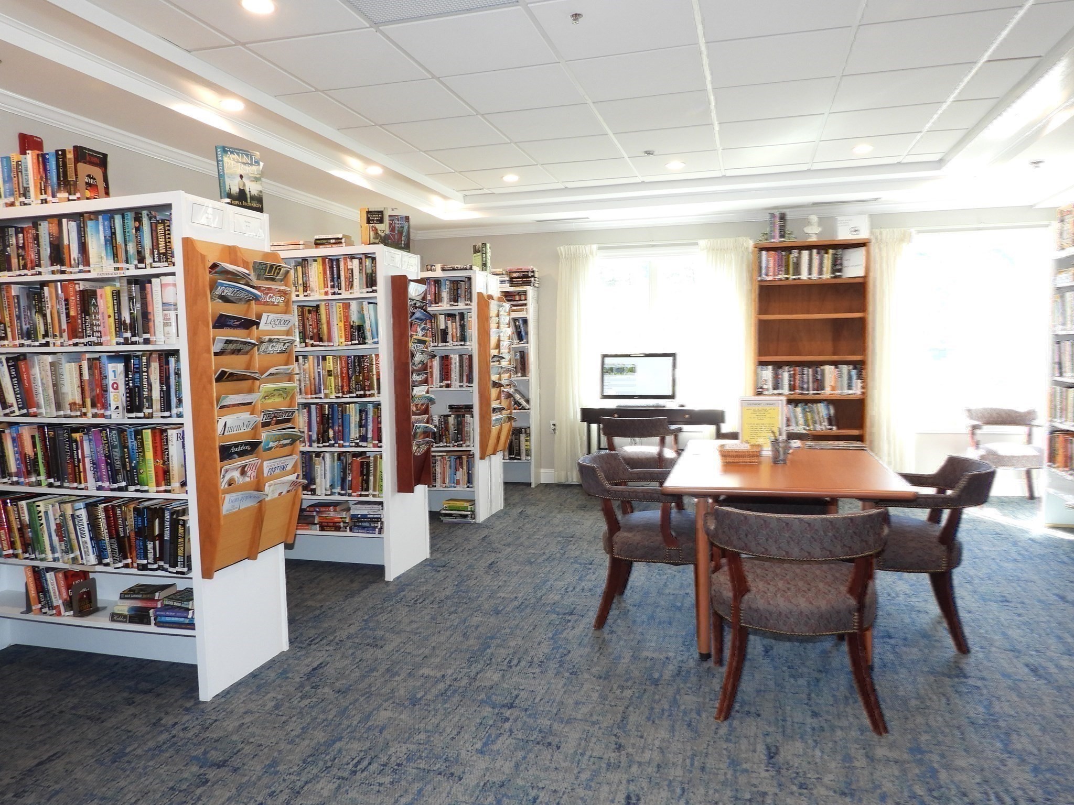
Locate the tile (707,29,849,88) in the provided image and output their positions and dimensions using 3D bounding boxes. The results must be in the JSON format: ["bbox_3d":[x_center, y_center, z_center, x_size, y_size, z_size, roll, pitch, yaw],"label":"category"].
[{"bbox_3d":[1.073,-1.550,3.360,0.597,0.020,0.597,0,5,16],"label":"tile"}]

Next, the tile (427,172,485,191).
[{"bbox_3d":[-0.621,-1.718,5.774,0.260,0.025,0.600,0,4,16],"label":"tile"}]

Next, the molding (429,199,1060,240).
[{"bbox_3d":[1.395,-1.610,6.560,5.346,0.085,0.075,0,4,13],"label":"molding"}]

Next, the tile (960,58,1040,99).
[{"bbox_3d":[2.242,-1.592,3.663,0.235,0.020,0.600,0,5,16],"label":"tile"}]

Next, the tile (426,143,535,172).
[{"bbox_3d":[-0.364,-1.659,5.036,0.605,0.030,0.605,0,5,16],"label":"tile"}]

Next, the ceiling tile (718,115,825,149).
[{"bbox_3d":[1.405,-1.649,4.531,0.600,0.020,0.600,0,5,16],"label":"ceiling tile"}]

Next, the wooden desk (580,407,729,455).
[{"bbox_3d":[1.023,0.424,6.509,1.220,0.770,0.500,0,4,16],"label":"wooden desk"}]

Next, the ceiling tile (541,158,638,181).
[{"bbox_3d":[0.391,-1.696,5.417,0.600,0.024,0.595,0,4,16],"label":"ceiling tile"}]

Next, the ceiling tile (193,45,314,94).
[{"bbox_3d":[-1.270,-1.510,3.391,0.235,0.020,0.600,0,5,16],"label":"ceiling tile"}]

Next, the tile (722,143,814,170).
[{"bbox_3d":[1.575,-1.701,5.122,0.605,0.030,0.605,0,5,16],"label":"tile"}]

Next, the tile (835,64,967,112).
[{"bbox_3d":[1.827,-1.602,3.786,0.605,0.030,0.605,0,5,16],"label":"tile"}]

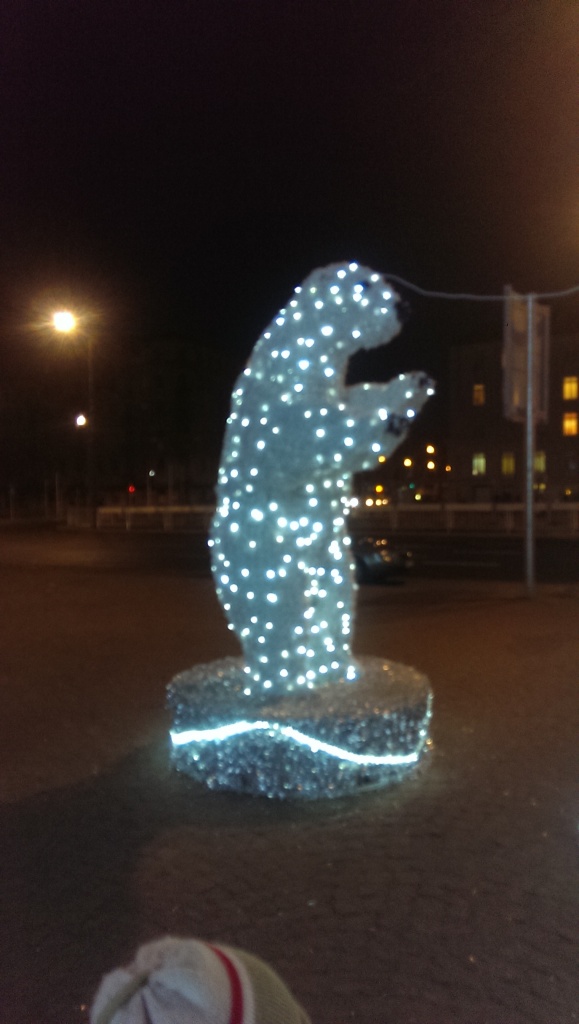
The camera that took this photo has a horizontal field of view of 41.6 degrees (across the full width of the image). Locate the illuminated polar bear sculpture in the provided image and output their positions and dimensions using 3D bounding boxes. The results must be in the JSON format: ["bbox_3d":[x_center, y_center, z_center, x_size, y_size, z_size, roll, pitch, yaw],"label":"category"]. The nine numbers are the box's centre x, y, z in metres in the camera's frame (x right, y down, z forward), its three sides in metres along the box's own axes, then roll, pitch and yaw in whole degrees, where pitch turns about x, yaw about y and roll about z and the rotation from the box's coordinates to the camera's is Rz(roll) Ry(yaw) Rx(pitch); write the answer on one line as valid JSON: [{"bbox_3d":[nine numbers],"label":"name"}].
[{"bbox_3d":[0.075,-0.055,4.750,1.620,3.030,1.600,0,1,18],"label":"illuminated polar bear sculpture"}]

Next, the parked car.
[{"bbox_3d":[0.480,0.640,16.700,4.250,1.460,1.750,1,1,34],"label":"parked car"}]

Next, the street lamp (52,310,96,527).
[{"bbox_3d":[-11.300,-4.900,40.000,1.900,11.200,0.400,-1,1,-32],"label":"street lamp"}]

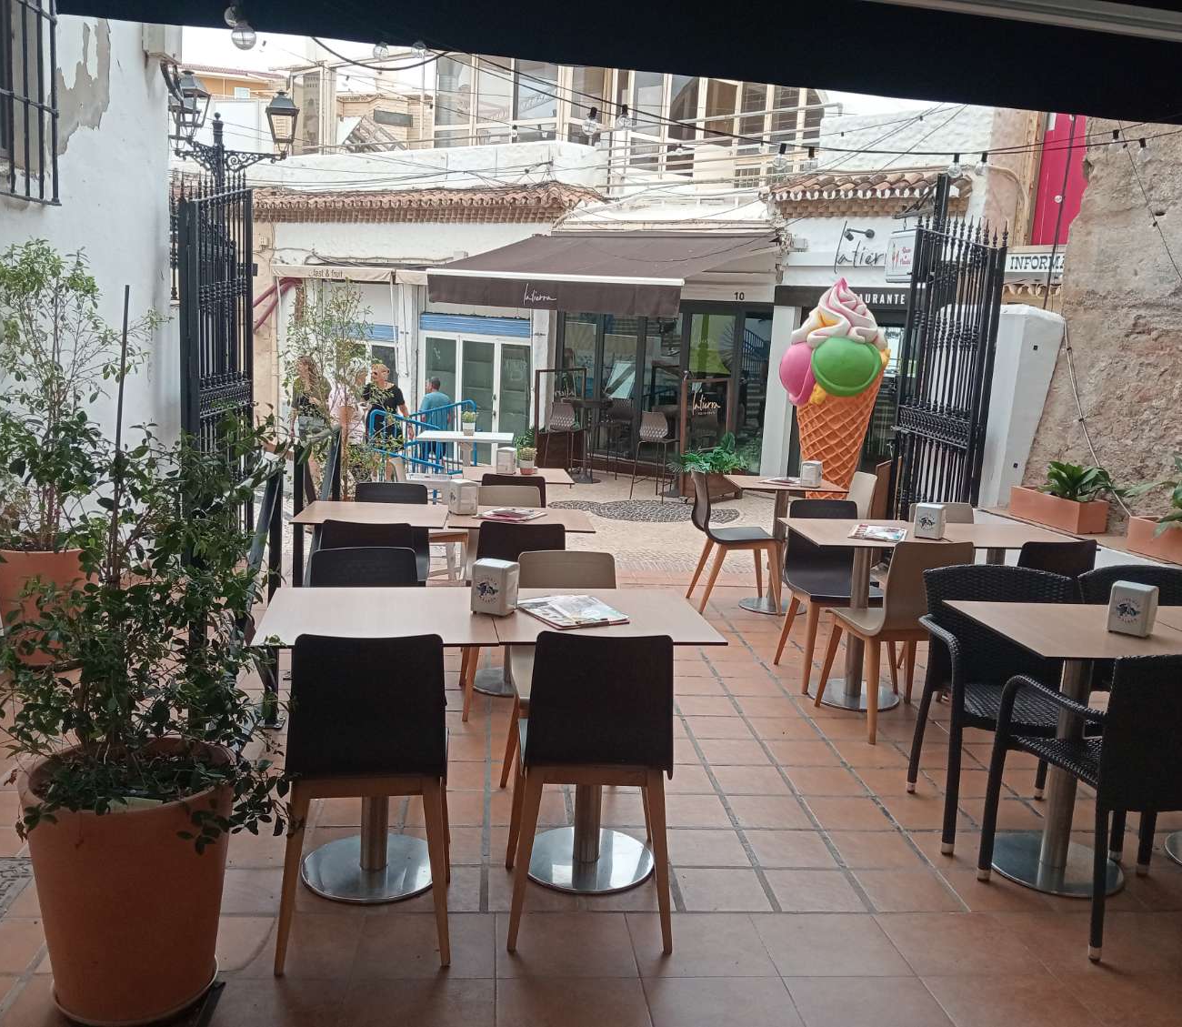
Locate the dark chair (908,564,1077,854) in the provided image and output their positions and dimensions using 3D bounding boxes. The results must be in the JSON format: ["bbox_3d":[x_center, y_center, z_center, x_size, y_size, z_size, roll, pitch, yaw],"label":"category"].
[{"bbox_3d":[1.396,0.615,3.627,0.570,0.830,0.580,3,9,-2],"label":"dark chair"}]

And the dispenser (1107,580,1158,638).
[{"bbox_3d":[1.591,0.280,3.242,0.105,0.140,0.088,10,12,36],"label":"dispenser"}]

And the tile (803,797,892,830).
[{"bbox_3d":[0.854,1.005,3.681,0.250,0.012,0.250,2,9,-6],"label":"tile"}]

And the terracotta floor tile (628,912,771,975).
[{"bbox_3d":[0.278,1.114,2.855,0.340,0.010,0.310,2,10,-6],"label":"terracotta floor tile"}]

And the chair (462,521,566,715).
[{"bbox_3d":[-0.300,0.389,4.527,0.435,0.815,0.500,2,9,-6],"label":"chair"}]

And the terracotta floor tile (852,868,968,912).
[{"bbox_3d":[0.907,1.089,3.179,0.250,0.012,0.250,2,9,-6],"label":"terracotta floor tile"}]

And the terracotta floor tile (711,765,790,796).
[{"bbox_3d":[0.567,0.953,3.924,0.245,0.015,0.253,2,9,-5],"label":"terracotta floor tile"}]

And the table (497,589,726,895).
[{"bbox_3d":[0.001,0.654,3.194,0.605,0.750,0.590,1,10,-10],"label":"table"}]

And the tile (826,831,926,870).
[{"bbox_3d":[0.888,1.058,3.458,0.250,0.015,0.250,2,9,-6],"label":"tile"}]

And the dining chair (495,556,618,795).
[{"bbox_3d":[-0.052,0.565,3.513,0.440,0.820,0.480,1,9,-10],"label":"dining chair"}]

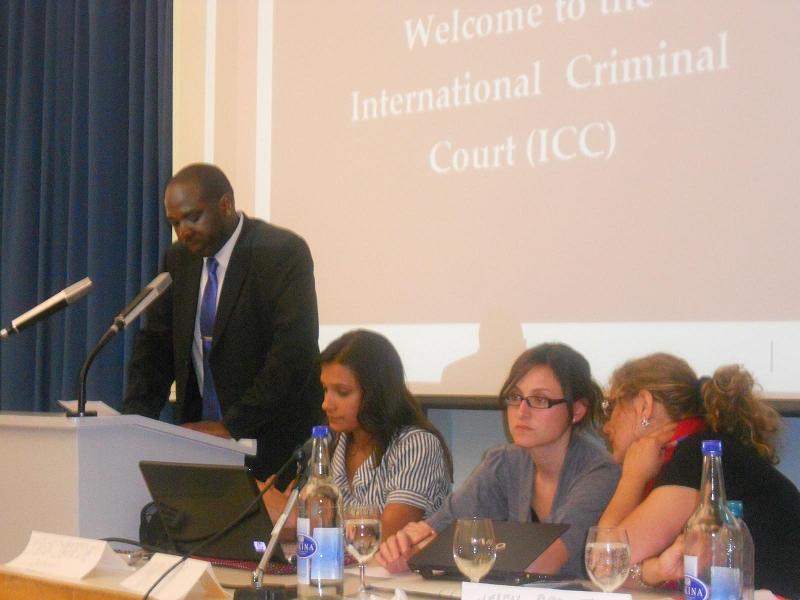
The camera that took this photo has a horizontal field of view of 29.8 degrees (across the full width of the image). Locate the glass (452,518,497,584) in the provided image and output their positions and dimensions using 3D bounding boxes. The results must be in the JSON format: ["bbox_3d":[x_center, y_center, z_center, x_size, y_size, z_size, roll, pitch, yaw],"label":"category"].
[{"bbox_3d":[0.124,0.455,2.500,0.073,0.170,0.073,0,-3,0],"label":"glass"}]

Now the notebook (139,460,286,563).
[{"bbox_3d":[-0.338,0.462,3.380,0.335,0.235,0.340,-2,-3,35],"label":"notebook"}]

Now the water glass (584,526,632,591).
[{"bbox_3d":[0.330,0.447,2.380,0.073,0.170,0.073,0,-3,0],"label":"water glass"}]

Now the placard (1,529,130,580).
[{"bbox_3d":[-0.707,0.544,3.220,0.285,0.068,0.165,-2,-3,38],"label":"placard"}]

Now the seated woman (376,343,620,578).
[{"bbox_3d":[0.260,0.705,3.350,0.580,1.220,0.800,-2,-3,31],"label":"seated woman"}]

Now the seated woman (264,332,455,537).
[{"bbox_3d":[-0.165,0.700,3.650,0.540,1.250,0.780,-2,-3,38],"label":"seated woman"}]

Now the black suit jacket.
[{"bbox_3d":[-0.487,0.145,4.120,0.560,0.760,0.420,-2,-3,33],"label":"black suit jacket"}]

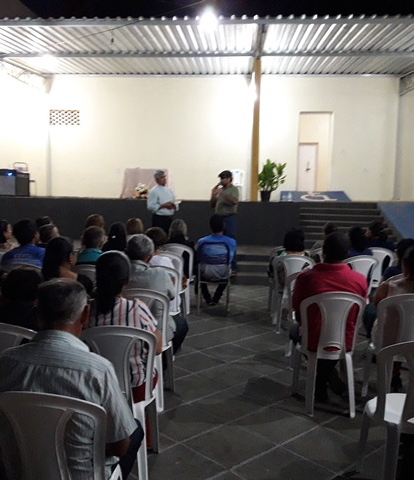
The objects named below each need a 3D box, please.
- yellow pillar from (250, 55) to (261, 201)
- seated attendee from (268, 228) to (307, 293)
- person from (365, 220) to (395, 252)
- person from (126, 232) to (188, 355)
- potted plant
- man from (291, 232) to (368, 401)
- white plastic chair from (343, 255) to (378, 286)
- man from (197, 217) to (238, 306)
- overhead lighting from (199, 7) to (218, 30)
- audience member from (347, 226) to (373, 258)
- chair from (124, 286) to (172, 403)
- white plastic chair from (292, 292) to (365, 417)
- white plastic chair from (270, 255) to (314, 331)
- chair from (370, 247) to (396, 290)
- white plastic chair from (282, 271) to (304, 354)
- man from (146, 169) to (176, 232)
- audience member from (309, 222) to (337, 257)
[{"bbox_3d":[1.013,-2.235,10.659,0.150,2.899,0.150,1,6,1],"label":"yellow pillar"},{"bbox_3d":[0.973,0.430,6.131,0.500,1.160,0.720,1,6,-1],"label":"seated attendee"},{"bbox_3d":[2.268,0.335,7.084,0.470,1.220,0.750,0,6,-14],"label":"person"},{"bbox_3d":[-0.439,0.562,4.104,0.520,1.251,0.780,2,6,9],"label":"person"},{"bbox_3d":[1.376,-1.252,10.928,0.600,0.910,0.580,1,6,4],"label":"potted plant"},{"bbox_3d":[0.830,0.559,3.915,0.560,1.300,0.700,1,5,-2],"label":"man"},{"bbox_3d":[1.658,0.596,6.036,0.470,0.885,0.520,0,6,-9],"label":"white plastic chair"},{"bbox_3d":[0.136,0.273,7.129,0.520,1.255,0.700,1,6,1],"label":"man"},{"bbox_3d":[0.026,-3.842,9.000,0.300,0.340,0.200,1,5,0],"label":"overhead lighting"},{"bbox_3d":[1.750,0.423,6.199,0.470,1.200,0.750,0,6,-10],"label":"audience member"},{"bbox_3d":[-0.476,0.769,3.856,0.470,0.885,0.520,1,6,0],"label":"chair"},{"bbox_3d":[0.847,0.774,3.824,0.460,0.890,0.520,1,5,-1],"label":"white plastic chair"},{"bbox_3d":[0.968,0.589,5.956,0.470,0.885,0.520,1,6,2],"label":"white plastic chair"},{"bbox_3d":[2.196,0.513,6.950,0.460,0.890,0.520,1,5,-4],"label":"chair"},{"bbox_3d":[0.883,0.684,4.820,0.460,0.890,0.520,1,5,2],"label":"white plastic chair"},{"bbox_3d":[-0.800,-0.309,8.764,0.380,1.740,0.500,4,7,30],"label":"man"},{"bbox_3d":[1.528,0.347,6.943,0.480,1.184,0.740,1,6,-2],"label":"audience member"}]

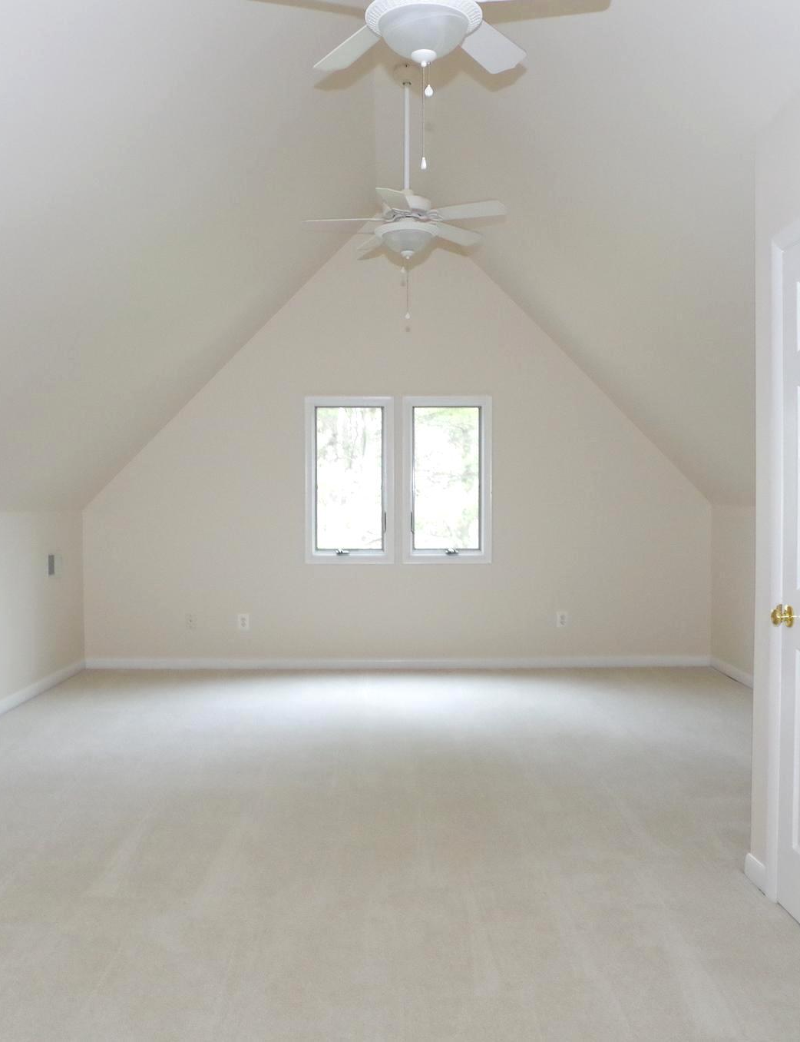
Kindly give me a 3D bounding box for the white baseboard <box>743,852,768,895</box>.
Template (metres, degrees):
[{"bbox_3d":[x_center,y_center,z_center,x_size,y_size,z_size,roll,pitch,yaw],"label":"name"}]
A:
[{"bbox_3d":[1.186,1.164,3.041,0.018,0.087,0.180,0,1,-1],"label":"white baseboard"}]

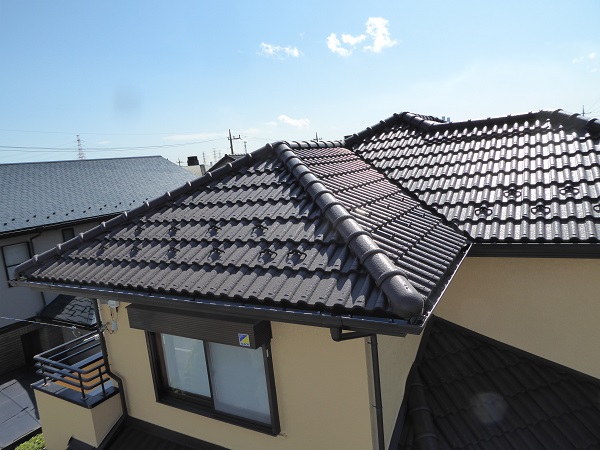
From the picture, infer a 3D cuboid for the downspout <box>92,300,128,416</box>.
[{"bbox_3d":[-2.408,1.645,5.502,0.305,1.644,0.090,-1,10,31],"label":"downspout"}]

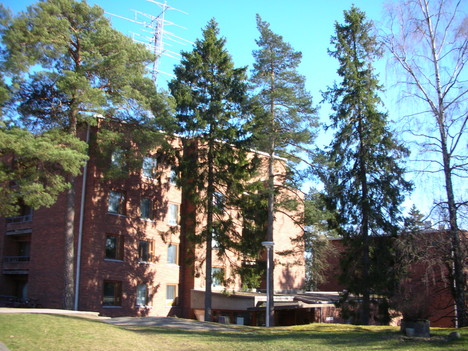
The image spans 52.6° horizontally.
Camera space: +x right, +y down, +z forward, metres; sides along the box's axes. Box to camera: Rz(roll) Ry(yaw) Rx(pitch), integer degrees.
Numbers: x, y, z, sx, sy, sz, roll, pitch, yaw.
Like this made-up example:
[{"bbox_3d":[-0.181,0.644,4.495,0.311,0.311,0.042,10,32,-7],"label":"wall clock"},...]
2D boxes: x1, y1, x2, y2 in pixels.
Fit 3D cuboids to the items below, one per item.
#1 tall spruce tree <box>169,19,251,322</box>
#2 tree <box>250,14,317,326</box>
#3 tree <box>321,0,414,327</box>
[{"bbox_3d":[-1.375,-0.918,26.794,4.600,17.610,4.600,1,-13,-3],"label":"tall spruce tree"},{"bbox_3d":[2.383,-0.860,24.863,3.500,16.830,3.500,-1,-13,6],"label":"tree"},{"bbox_3d":[7.021,-1.130,25.377,4.900,17.490,4.900,-3,-13,16],"label":"tree"}]

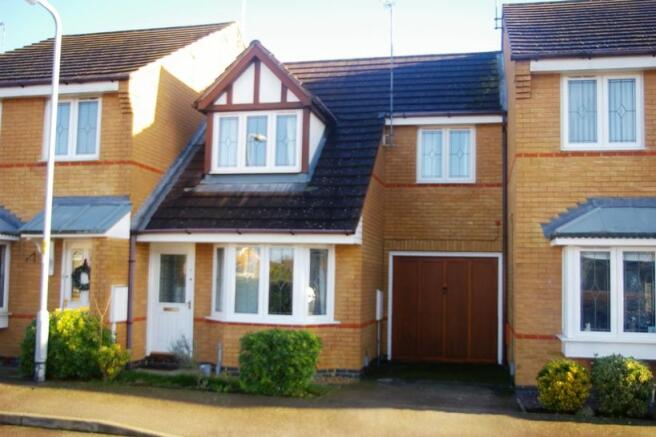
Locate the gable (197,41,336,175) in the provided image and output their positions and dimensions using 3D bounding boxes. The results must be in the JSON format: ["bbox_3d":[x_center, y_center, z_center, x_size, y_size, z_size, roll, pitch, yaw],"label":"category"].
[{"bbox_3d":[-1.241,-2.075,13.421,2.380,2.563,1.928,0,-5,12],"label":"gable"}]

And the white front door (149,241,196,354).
[{"bbox_3d":[-2.887,1.480,12.084,0.907,2.034,0.100,0,-5,12],"label":"white front door"}]

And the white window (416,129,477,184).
[{"bbox_3d":[2.412,-1.282,13.364,1.176,1.137,0.100,0,-5,12],"label":"white window"}]

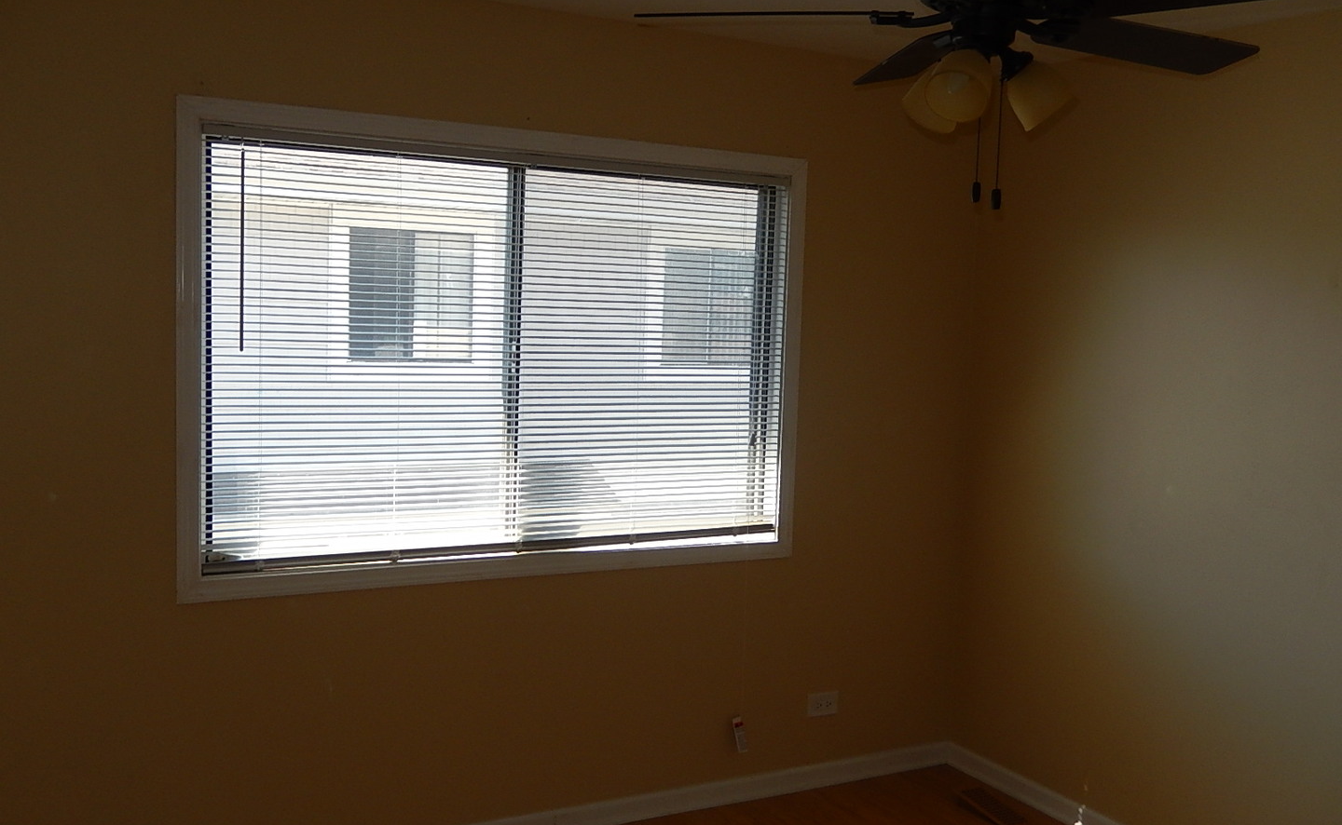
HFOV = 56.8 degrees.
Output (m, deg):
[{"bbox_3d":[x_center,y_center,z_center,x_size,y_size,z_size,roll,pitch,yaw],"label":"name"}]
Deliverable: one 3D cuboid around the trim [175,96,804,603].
[{"bbox_3d":[-0.418,-0.157,3.584,1.888,1.287,0.030,-1,5,-28],"label":"trim"}]

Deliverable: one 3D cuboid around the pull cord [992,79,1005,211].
[{"bbox_3d":[0.518,-0.424,1.956,0.015,0.207,0.015,-1,5,-28],"label":"pull cord"}]

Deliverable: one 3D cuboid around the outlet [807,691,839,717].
[{"bbox_3d":[0.513,0.987,4.198,0.123,0.077,0.008,-1,5,-28],"label":"outlet"}]

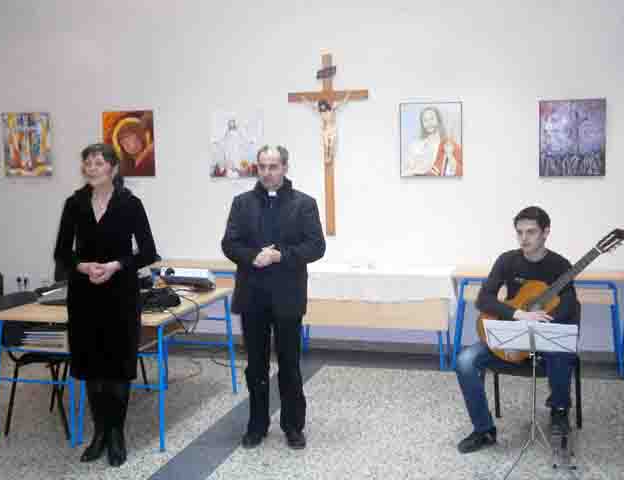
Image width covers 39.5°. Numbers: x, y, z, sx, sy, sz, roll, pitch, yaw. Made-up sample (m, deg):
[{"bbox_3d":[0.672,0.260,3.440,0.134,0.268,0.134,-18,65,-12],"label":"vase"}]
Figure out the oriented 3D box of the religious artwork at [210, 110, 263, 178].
[{"bbox_3d":[-0.655,-0.837,7.625,0.480,0.582,0.030,1,4,14],"label":"religious artwork"}]

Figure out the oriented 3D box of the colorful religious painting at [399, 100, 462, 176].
[{"bbox_3d":[0.991,-0.829,7.213,0.512,0.608,0.030,1,4,14],"label":"colorful religious painting"}]

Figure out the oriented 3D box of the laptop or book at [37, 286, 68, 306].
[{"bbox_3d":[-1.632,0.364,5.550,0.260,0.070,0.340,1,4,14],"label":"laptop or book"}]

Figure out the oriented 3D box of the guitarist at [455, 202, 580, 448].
[{"bbox_3d":[1.210,0.477,5.088,0.660,1.344,0.850,1,4,19],"label":"guitarist"}]

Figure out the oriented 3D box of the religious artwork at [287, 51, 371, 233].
[{"bbox_3d":[0.154,-0.797,7.378,0.691,1.530,0.120,1,4,14],"label":"religious artwork"}]

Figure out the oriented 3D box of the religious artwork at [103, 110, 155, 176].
[{"bbox_3d":[-1.652,-0.869,7.873,0.509,0.583,0.030,1,4,14],"label":"religious artwork"}]

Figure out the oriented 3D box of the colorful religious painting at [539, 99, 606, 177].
[{"bbox_3d":[2.077,-0.810,6.942,0.511,0.609,0.030,1,4,14],"label":"colorful religious painting"}]

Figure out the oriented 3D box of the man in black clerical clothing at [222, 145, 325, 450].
[{"bbox_3d":[-0.219,0.314,4.936,0.550,1.699,0.370,0,3,5],"label":"man in black clerical clothing"}]

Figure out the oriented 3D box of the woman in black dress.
[{"bbox_3d":[-1.123,0.330,4.706,0.520,1.703,0.360,0,3,2],"label":"woman in black dress"}]

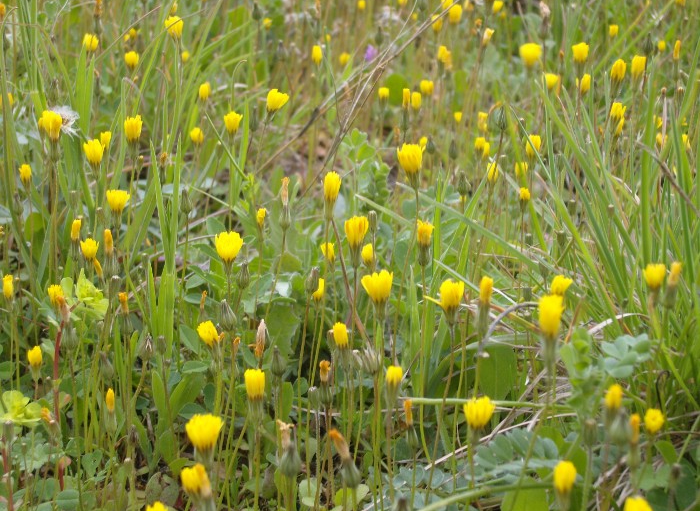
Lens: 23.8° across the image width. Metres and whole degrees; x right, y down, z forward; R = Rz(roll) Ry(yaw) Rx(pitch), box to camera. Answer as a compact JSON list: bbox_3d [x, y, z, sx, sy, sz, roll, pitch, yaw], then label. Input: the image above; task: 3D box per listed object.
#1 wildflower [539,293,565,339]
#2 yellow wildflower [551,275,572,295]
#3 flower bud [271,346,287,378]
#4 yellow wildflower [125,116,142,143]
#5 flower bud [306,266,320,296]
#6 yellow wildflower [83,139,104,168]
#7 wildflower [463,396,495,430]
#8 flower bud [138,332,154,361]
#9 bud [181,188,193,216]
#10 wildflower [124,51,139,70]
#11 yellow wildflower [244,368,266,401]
[{"bbox_3d":[0.106,0.032,0.875,0.013,0.023,0.013,3,20,7],"label":"wildflower"},{"bbox_3d":[0.144,0.021,1.133,0.011,0.013,0.011,32,18,7],"label":"yellow wildflower"},{"bbox_3d":[-0.050,0.074,1.160,0.011,0.021,0.011,0,23,0],"label":"flower bud"},{"bbox_3d":[-0.193,-0.113,1.480,0.016,0.024,0.016,0,23,0],"label":"yellow wildflower"},{"bbox_3d":[-0.024,0.017,1.092,0.007,0.018,0.007,15,19,-1],"label":"flower bud"},{"bbox_3d":[-0.220,-0.087,1.420,0.018,0.022,0.018,0,23,0],"label":"yellow wildflower"},{"bbox_3d":[0.077,0.095,1.000,0.019,0.018,0.019,0,23,0],"label":"wildflower"},{"bbox_3d":[-0.145,0.066,1.180,0.011,0.019,0.011,0,23,0],"label":"flower bud"},{"bbox_3d":[-0.120,-0.040,1.215,0.008,0.020,0.008,-2,20,-6],"label":"bud"},{"bbox_3d":[-0.210,-0.188,1.597,0.013,0.016,0.013,-3,20,-7],"label":"wildflower"},{"bbox_3d":[-0.055,0.074,0.958,0.012,0.018,0.012,-1,20,-3],"label":"yellow wildflower"}]

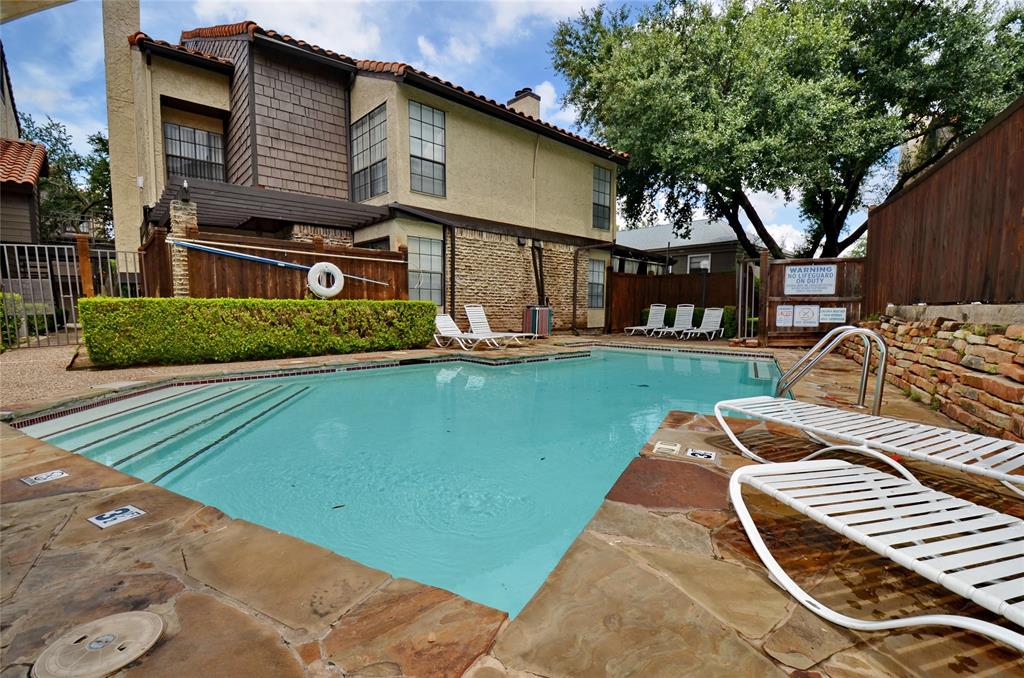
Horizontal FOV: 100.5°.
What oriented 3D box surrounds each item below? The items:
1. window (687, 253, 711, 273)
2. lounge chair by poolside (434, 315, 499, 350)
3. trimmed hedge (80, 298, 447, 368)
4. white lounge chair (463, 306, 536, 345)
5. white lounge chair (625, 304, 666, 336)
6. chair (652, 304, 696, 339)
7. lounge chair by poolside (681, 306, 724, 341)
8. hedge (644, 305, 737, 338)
[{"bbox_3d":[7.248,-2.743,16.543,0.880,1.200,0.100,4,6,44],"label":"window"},{"bbox_3d":[-1.090,-0.166,9.576,0.610,0.723,2.033,-4,6,-42],"label":"lounge chair by poolside"},{"bbox_3d":[-4.210,-0.233,8.232,5.741,1.050,0.750,-3,5,-37],"label":"trimmed hedge"},{"bbox_3d":[-0.333,-0.308,9.983,0.610,0.950,1.779,-4,6,-42],"label":"white lounge chair"},{"bbox_3d":[4.296,-0.581,13.546,0.610,0.984,1.754,4,6,43],"label":"white lounge chair"},{"bbox_3d":[4.889,-0.521,12.755,0.610,0.977,1.754,4,6,43],"label":"chair"},{"bbox_3d":[5.570,-0.434,12.312,0.610,0.868,1.899,4,6,43],"label":"lounge chair by poolside"},{"bbox_3d":[5.957,-0.605,14.257,3.182,0.930,0.660,4,6,45],"label":"hedge"}]

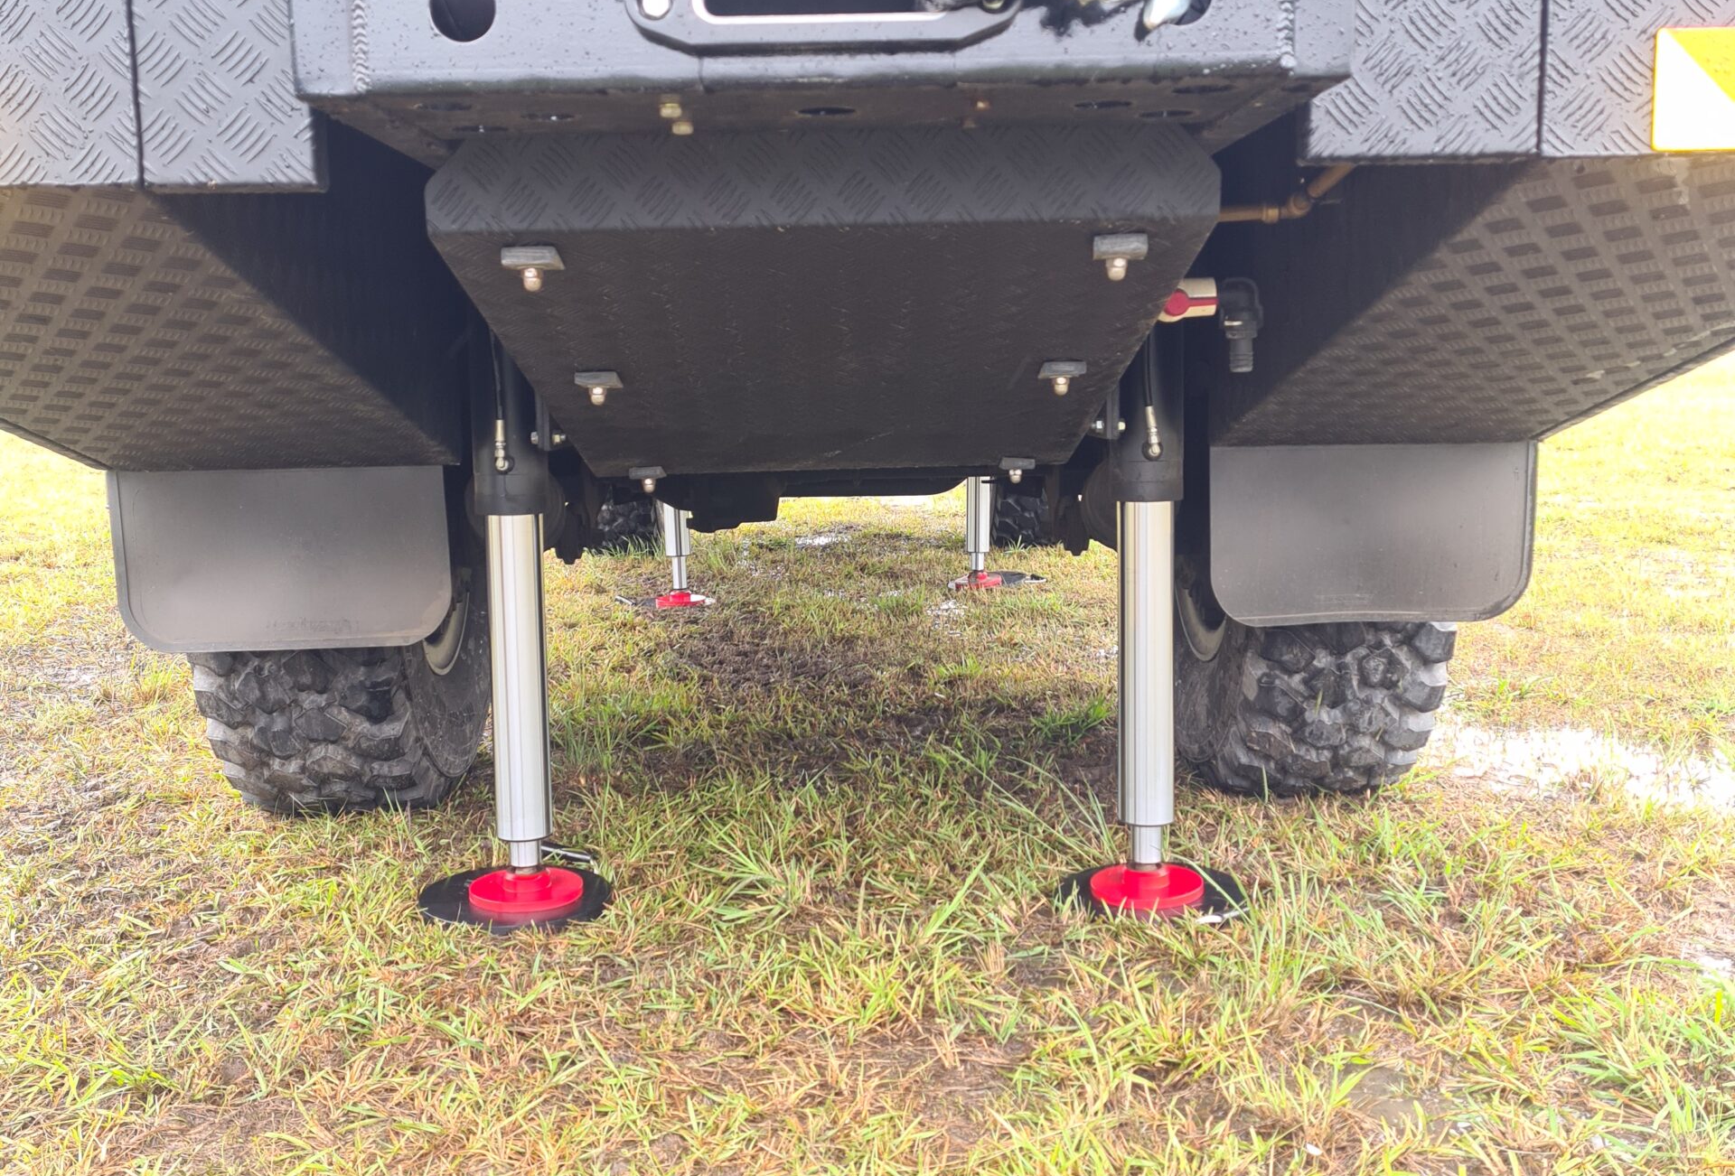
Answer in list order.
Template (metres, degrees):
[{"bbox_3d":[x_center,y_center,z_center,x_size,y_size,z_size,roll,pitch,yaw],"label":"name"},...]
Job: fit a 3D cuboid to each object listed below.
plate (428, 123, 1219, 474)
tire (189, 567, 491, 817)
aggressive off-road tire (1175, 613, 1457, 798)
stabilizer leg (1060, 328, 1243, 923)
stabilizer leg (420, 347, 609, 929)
[{"bbox_3d":[-0.049,-0.305,2.182,0.736,0.120,1.132,-1,-8,-1],"label":"plate"},{"bbox_3d":[-0.905,-0.067,3.237,0.374,1.080,1.090,-1,8,-1],"label":"tire"},{"bbox_3d":[0.753,-0.102,3.277,0.375,1.080,1.090,-1,8,-1],"label":"aggressive off-road tire"},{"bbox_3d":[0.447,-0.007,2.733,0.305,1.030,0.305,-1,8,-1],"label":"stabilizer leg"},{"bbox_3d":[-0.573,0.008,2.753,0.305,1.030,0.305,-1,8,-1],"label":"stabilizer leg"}]

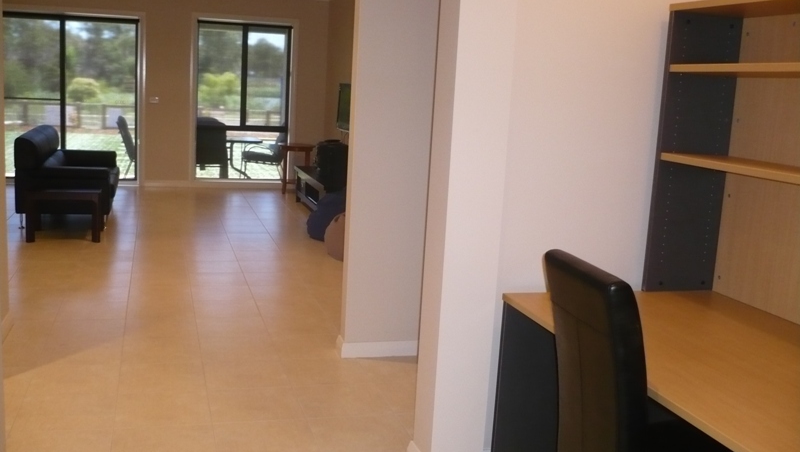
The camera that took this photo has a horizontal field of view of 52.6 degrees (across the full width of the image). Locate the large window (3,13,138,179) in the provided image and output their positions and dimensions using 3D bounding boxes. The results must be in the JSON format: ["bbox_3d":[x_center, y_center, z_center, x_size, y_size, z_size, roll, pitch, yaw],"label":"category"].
[{"bbox_3d":[-4.054,-1.545,9.717,1.720,1.956,0.120,0,10,-17],"label":"large window"}]

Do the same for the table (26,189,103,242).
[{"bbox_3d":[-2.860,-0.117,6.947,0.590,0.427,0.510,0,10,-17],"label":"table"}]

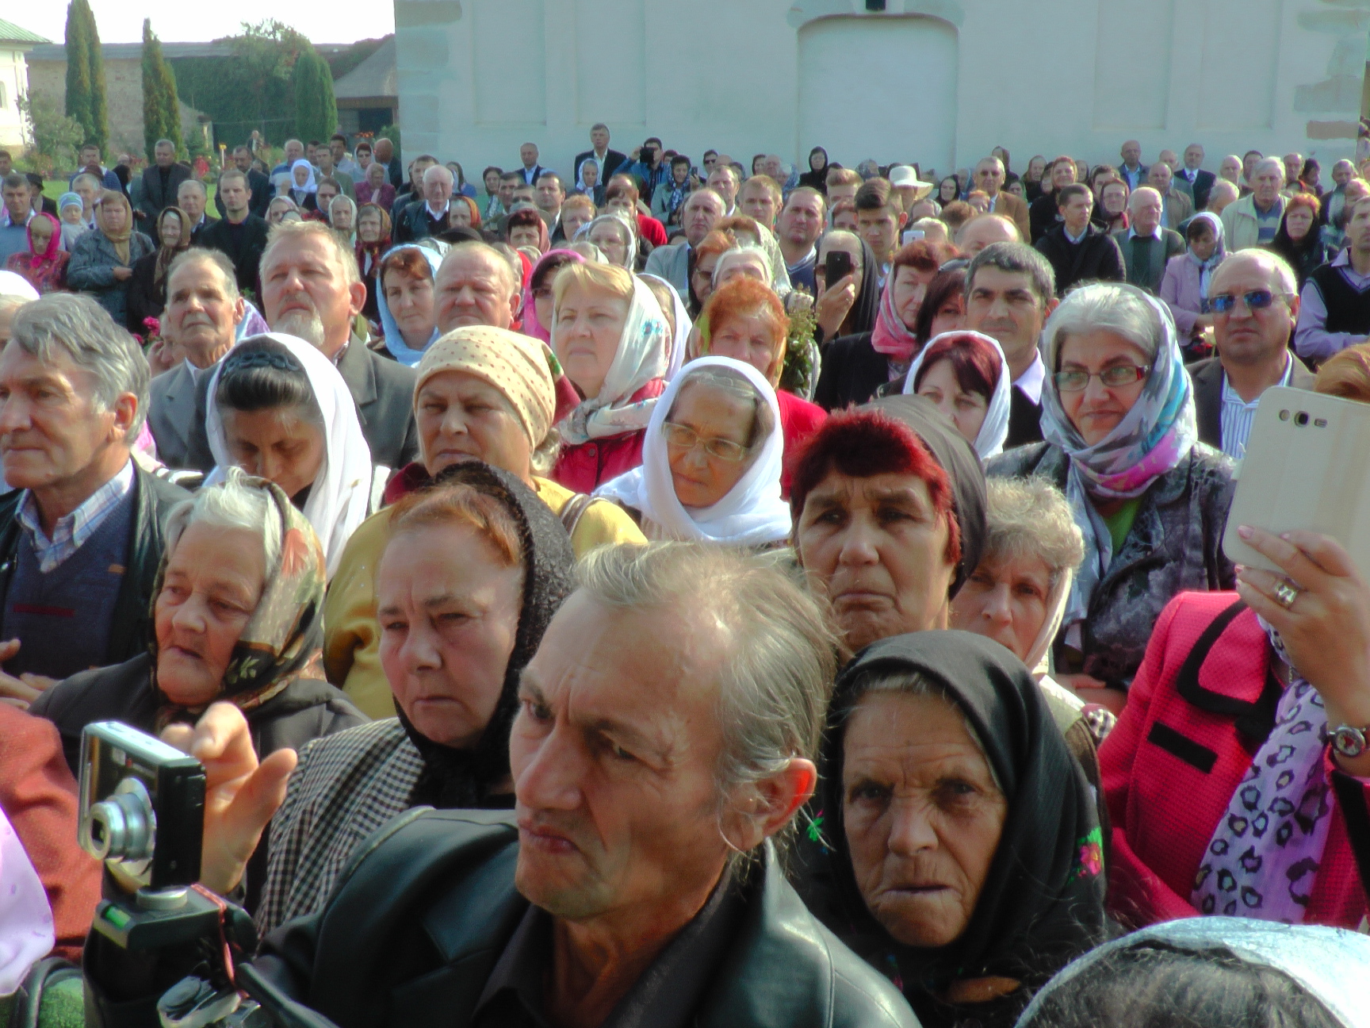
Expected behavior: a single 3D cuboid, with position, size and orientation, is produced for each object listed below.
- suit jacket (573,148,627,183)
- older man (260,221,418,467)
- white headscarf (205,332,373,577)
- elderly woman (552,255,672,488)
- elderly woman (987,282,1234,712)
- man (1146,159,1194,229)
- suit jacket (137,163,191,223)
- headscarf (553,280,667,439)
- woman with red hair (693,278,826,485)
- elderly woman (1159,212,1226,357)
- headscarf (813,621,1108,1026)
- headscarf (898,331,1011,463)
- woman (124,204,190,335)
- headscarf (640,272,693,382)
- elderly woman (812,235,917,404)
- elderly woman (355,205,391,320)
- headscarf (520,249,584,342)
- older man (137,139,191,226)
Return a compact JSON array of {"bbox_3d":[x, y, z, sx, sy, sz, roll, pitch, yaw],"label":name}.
[{"bbox_3d":[-0.763,-2.952,13.397,0.540,0.760,0.300,1,15,3],"label":"suit jacket"},{"bbox_3d":[-0.698,0.269,3.003,0.500,1.700,0.330,3,16,12],"label":"older man"},{"bbox_3d":[-0.555,-0.078,2.060,0.240,0.360,0.260,1,14,5],"label":"white headscarf"},{"bbox_3d":[-0.135,0.337,2.787,0.480,1.620,0.320,7,16,23],"label":"elderly woman"},{"bbox_3d":[0.618,0.459,2.314,0.480,1.630,0.340,7,17,23],"label":"elderly woman"},{"bbox_3d":[3.566,-1.827,11.218,0.520,1.700,0.320,7,16,23],"label":"man"},{"bbox_3d":[-4.426,-2.635,12.597,0.500,0.760,0.300,-4,16,-14],"label":"suit jacket"},{"bbox_3d":[-0.131,-0.282,2.608,0.200,0.300,0.235,7,16,23],"label":"headscarf"},{"bbox_3d":[0.130,0.288,3.152,0.480,1.580,0.320,2,15,8],"label":"woman with red hair"},{"bbox_3d":[2.504,-0.727,7.296,0.470,1.530,0.360,7,17,26],"label":"elderly woman"},{"bbox_3d":[0.217,0.257,1.140,0.250,0.340,0.270,5,16,19],"label":"headscarf"},{"bbox_3d":[0.498,-0.195,2.718,0.205,0.300,0.235,6,16,21],"label":"headscarf"},{"bbox_3d":[-2.786,-0.946,8.094,0.480,1.480,0.340,-1,15,-2],"label":"woman"},{"bbox_3d":[-0.088,-0.350,3.091,0.220,0.320,0.250,8,17,29],"label":"headscarf"},{"bbox_3d":[0.478,-0.087,4.553,0.480,1.550,0.380,3,15,10],"label":"elderly woman"},{"bbox_3d":[-1.839,-1.091,8.795,0.450,1.520,0.320,1,15,5],"label":"elderly woman"},{"bbox_3d":[-0.350,-0.593,4.150,0.240,0.330,0.260,2,15,8],"label":"headscarf"},{"bbox_3d":[-4.426,-2.373,12.723,0.500,1.700,0.320,-4,16,-14],"label":"older man"}]

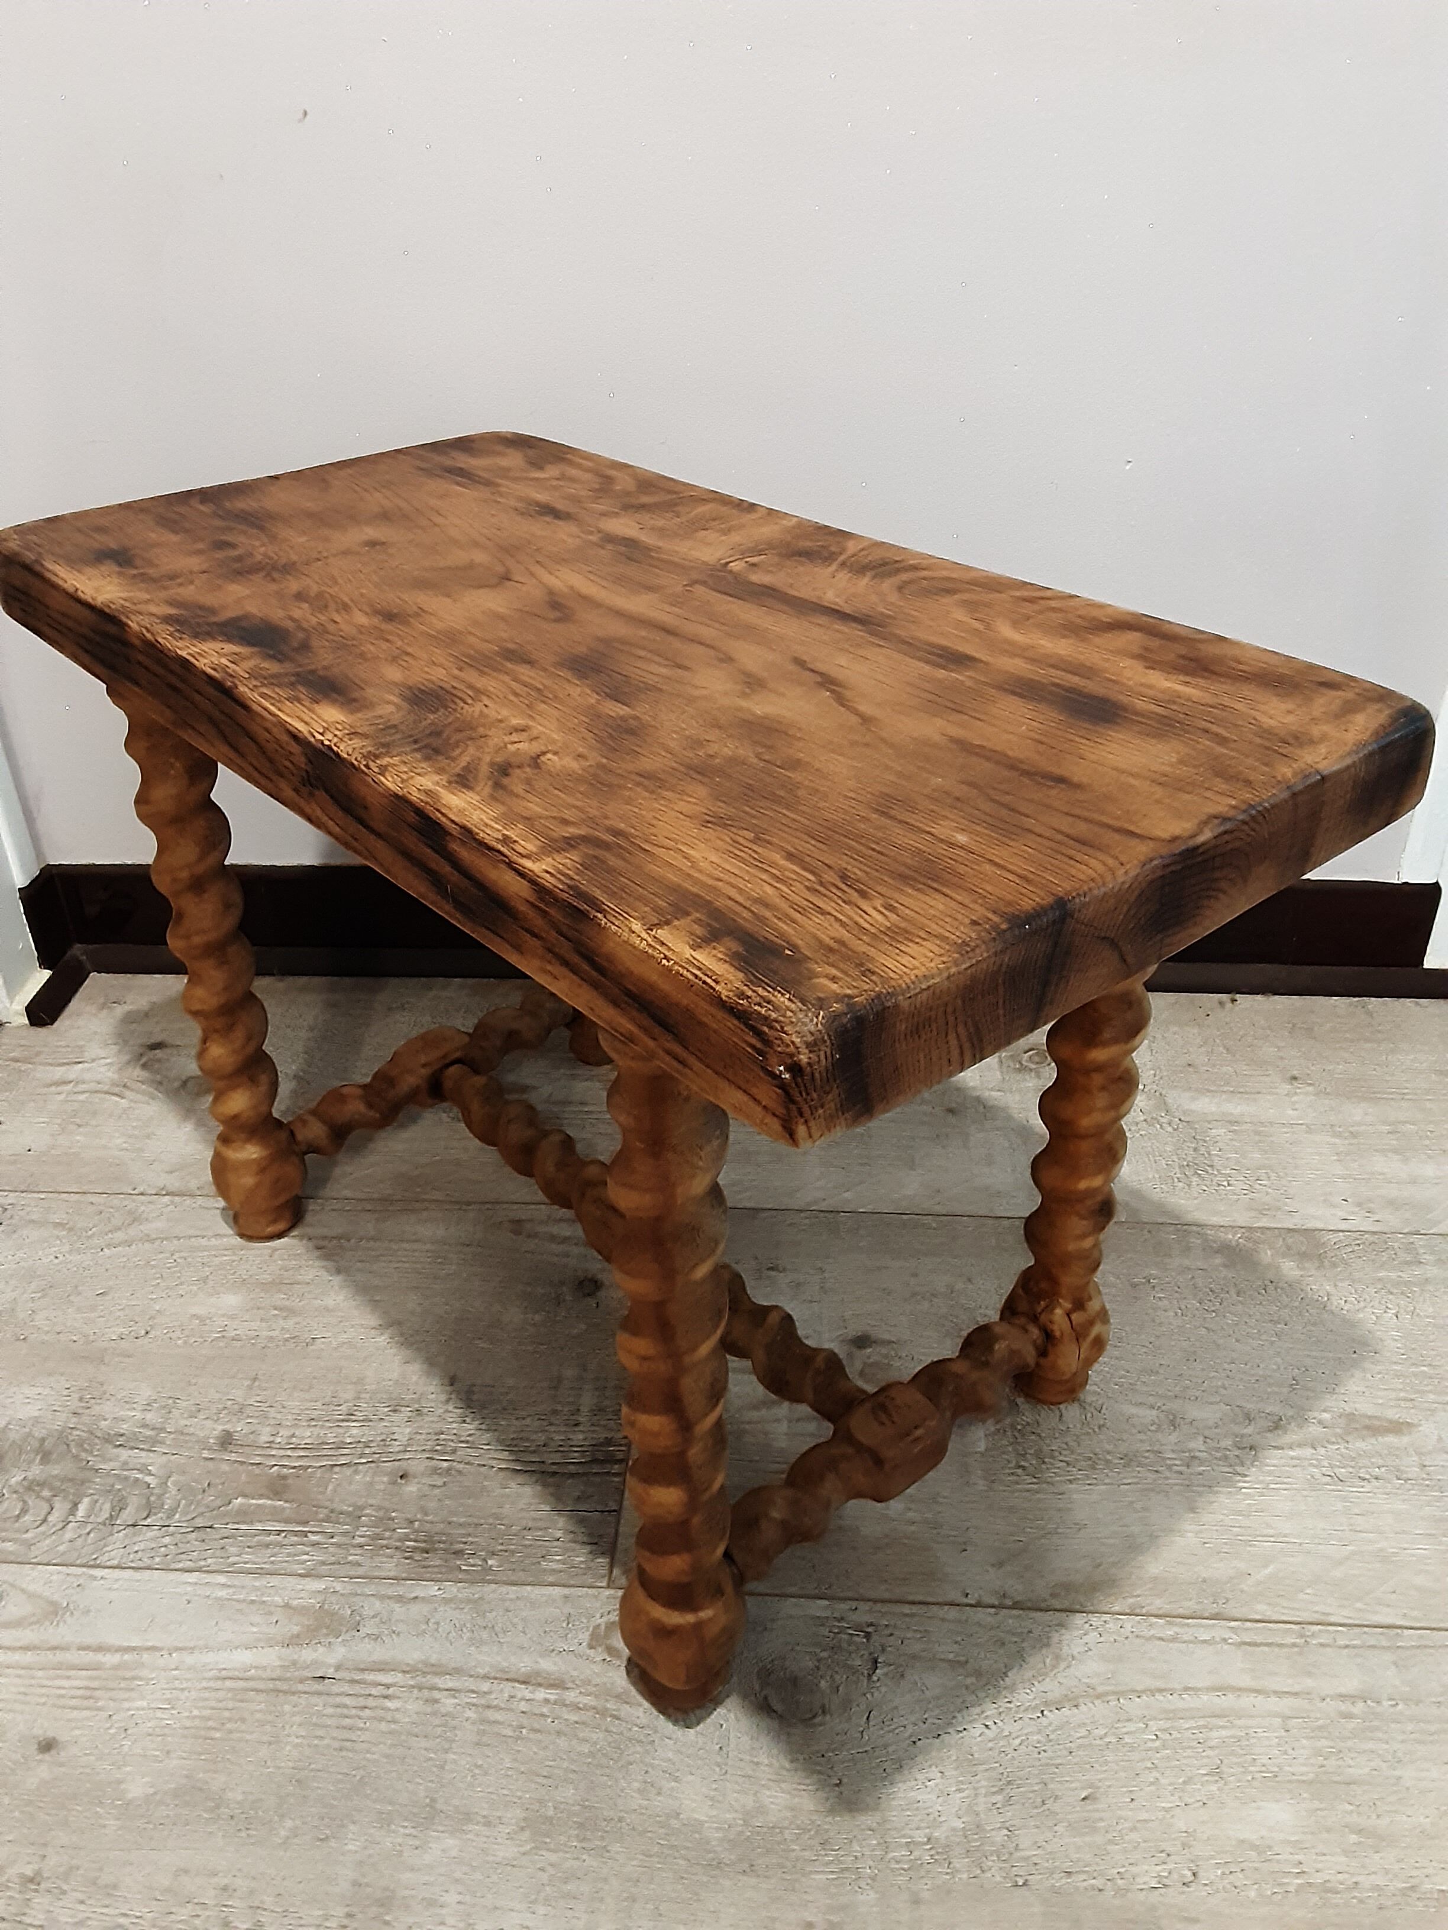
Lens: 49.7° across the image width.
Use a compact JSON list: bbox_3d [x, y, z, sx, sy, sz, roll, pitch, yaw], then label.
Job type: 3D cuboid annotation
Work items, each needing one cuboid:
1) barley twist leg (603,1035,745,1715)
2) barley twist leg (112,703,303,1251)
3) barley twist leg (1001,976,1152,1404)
[{"bbox_3d":[-0.019,0.154,0.590,0.055,0.364,0.055,-1,31,0],"label":"barley twist leg"},{"bbox_3d":[-0.278,-0.001,0.851,0.055,0.364,0.055,-25,38,-33],"label":"barley twist leg"},{"bbox_3d":[0.169,0.068,0.725,0.055,0.364,0.055,-25,38,-33],"label":"barley twist leg"}]

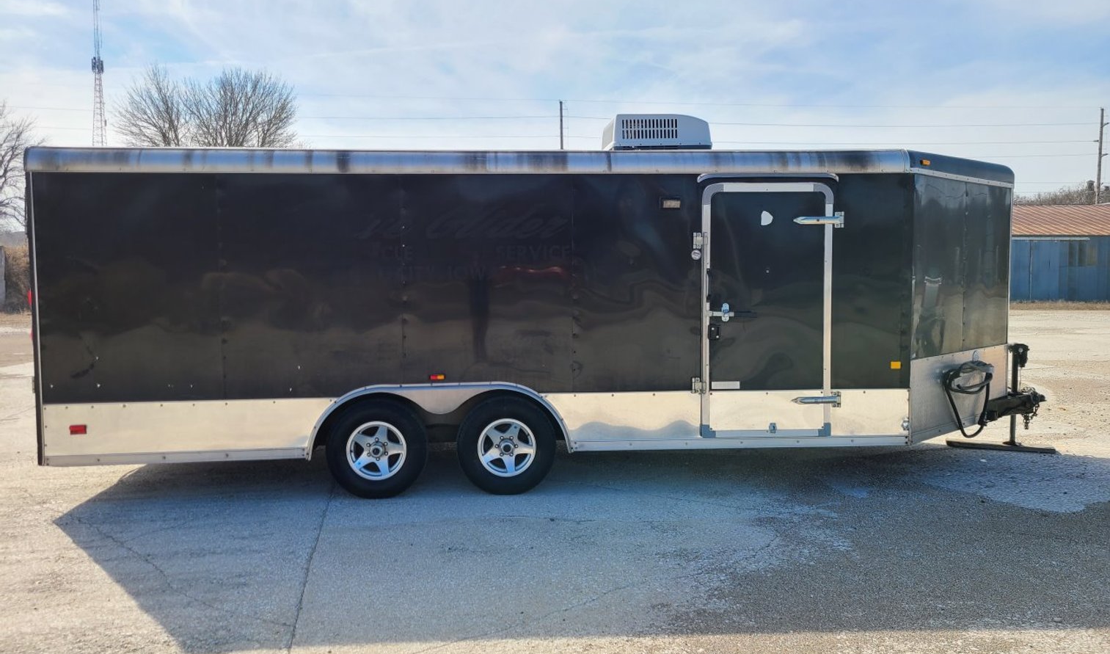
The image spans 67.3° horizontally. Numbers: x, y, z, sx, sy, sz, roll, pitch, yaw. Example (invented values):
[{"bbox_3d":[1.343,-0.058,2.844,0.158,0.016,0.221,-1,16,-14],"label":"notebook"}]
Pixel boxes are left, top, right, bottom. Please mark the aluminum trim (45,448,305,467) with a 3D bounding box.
[{"bbox_3d":[-2.626,0.899,5.769,1.760,0.080,0.035,-1,4,-4],"label":"aluminum trim"}]

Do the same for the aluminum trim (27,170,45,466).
[{"bbox_3d":[-3.511,-0.044,5.648,0.055,2.000,0.050,-1,4,-4],"label":"aluminum trim"}]

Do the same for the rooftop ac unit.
[{"bbox_3d":[0.842,-1.585,7.093,0.820,0.325,0.740,-1,4,-4],"label":"rooftop ac unit"}]

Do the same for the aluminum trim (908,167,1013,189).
[{"bbox_3d":[3.244,-1.169,6.586,1.760,0.055,0.030,-4,5,-40],"label":"aluminum trim"}]

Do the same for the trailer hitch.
[{"bbox_3d":[4.018,0.611,7.426,0.800,0.920,0.620,-1,4,-4],"label":"trailer hitch"}]

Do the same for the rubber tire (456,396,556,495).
[{"bbox_3d":[-0.355,0.848,6.093,0.710,0.710,0.225,-1,4,-4],"label":"rubber tire"}]

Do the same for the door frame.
[{"bbox_3d":[1.534,-0.118,6.027,1.000,1.840,0.070,-1,4,-4],"label":"door frame"}]

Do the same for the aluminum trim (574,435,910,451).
[{"bbox_3d":[1.380,0.848,6.078,2.500,0.078,0.035,-1,4,-4],"label":"aluminum trim"}]

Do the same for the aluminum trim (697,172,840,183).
[{"bbox_3d":[1.535,-1.069,5.934,1.050,0.065,0.045,-1,4,-4],"label":"aluminum trim"}]

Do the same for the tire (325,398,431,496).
[{"bbox_3d":[-1.279,0.859,6.022,0.710,0.710,0.225,-1,4,-4],"label":"tire"}]

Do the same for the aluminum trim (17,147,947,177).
[{"bbox_3d":[-0.480,-1.161,5.840,6.150,0.180,0.120,-1,4,-4],"label":"aluminum trim"}]

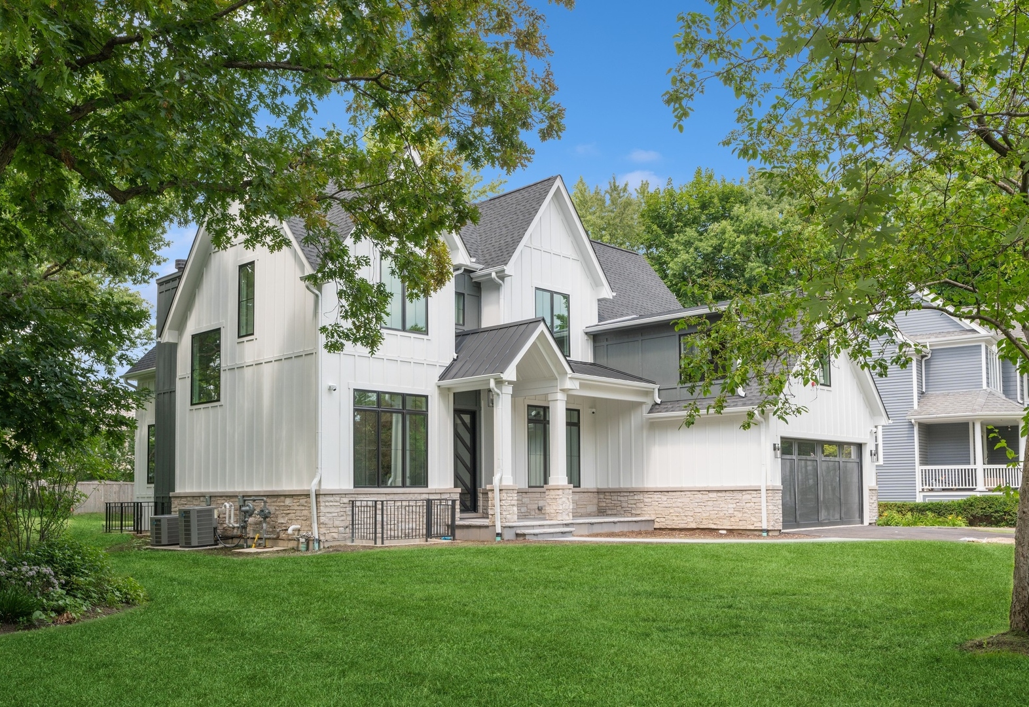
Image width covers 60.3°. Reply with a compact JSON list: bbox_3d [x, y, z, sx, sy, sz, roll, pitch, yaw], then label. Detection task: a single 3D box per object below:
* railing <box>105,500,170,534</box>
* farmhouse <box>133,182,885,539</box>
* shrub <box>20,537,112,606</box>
[{"bbox_3d":[-11.650,5.078,27.400,2.400,0.960,1.150,-7,-9,42],"label":"railing"},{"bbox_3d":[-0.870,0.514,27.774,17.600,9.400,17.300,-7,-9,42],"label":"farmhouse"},{"bbox_3d":[-5.675,2.753,11.200,1.100,0.830,1.050,3,-7,-27],"label":"shrub"}]

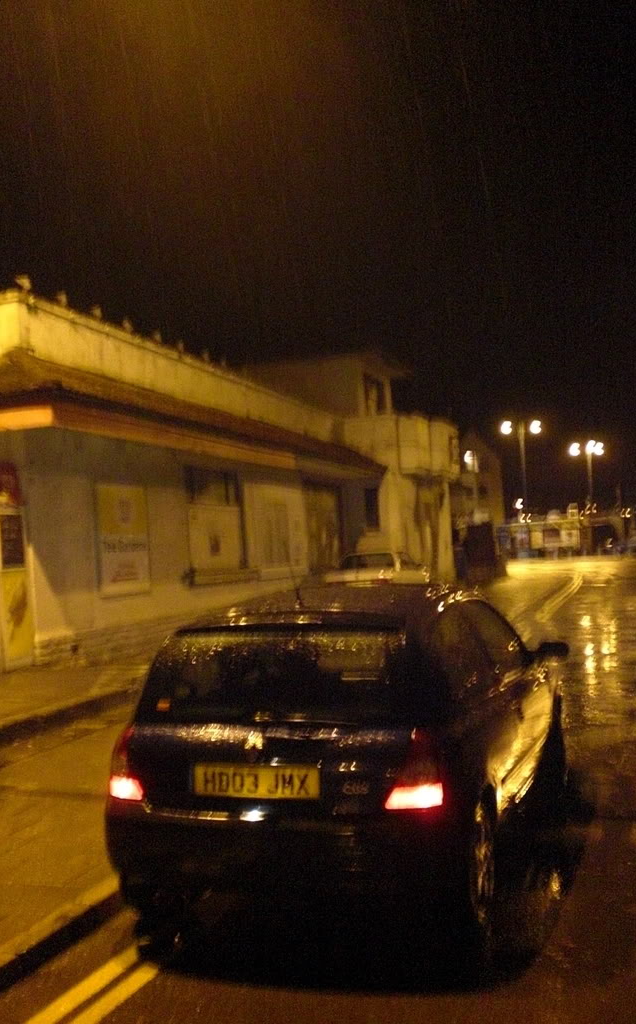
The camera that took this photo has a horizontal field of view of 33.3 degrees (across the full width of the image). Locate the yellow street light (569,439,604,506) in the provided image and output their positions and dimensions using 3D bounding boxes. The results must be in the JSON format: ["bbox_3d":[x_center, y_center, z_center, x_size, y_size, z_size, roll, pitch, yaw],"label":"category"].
[{"bbox_3d":[19.725,-1.193,77.000,2.300,8.000,2.000,-3,-1,14],"label":"yellow street light"}]

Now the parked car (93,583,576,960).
[{"bbox_3d":[0.328,1.126,5.896,1.670,1.430,3.830,-3,-1,17],"label":"parked car"}]

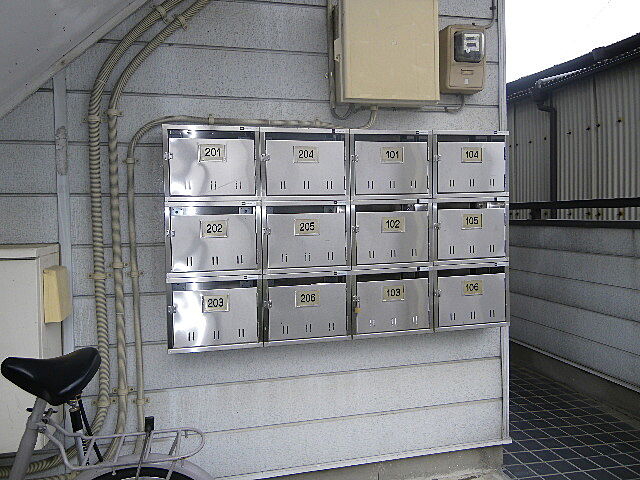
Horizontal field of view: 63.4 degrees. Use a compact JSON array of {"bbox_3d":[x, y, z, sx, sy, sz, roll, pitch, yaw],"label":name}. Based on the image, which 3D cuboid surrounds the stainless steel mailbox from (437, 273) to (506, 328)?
[{"bbox_3d":[0.577,0.226,2.086,0.315,0.241,0.145,-2,3,-13],"label":"stainless steel mailbox"}]

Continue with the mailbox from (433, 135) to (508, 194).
[{"bbox_3d":[0.567,-0.286,2.060,0.310,0.236,0.145,-2,3,-13],"label":"mailbox"}]

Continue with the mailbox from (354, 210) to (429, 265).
[{"bbox_3d":[0.255,-0.020,1.999,0.312,0.234,0.145,-2,3,-13],"label":"mailbox"}]

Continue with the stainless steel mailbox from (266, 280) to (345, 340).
[{"bbox_3d":[-0.057,0.246,1.938,0.316,0.244,0.145,-2,3,-13],"label":"stainless steel mailbox"}]

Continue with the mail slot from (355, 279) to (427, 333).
[{"bbox_3d":[0.258,0.236,2.011,0.313,0.241,0.145,-2,3,-13],"label":"mail slot"}]

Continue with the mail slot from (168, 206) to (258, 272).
[{"bbox_3d":[-0.379,-0.007,1.850,0.319,0.253,0.145,-2,3,-13],"label":"mail slot"}]

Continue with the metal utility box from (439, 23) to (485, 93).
[{"bbox_3d":[0.574,-0.724,2.082,0.168,0.255,0.112,-2,2,-14],"label":"metal utility box"}]

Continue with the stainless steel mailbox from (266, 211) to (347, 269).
[{"bbox_3d":[-0.062,-0.014,1.925,0.315,0.248,0.145,-2,3,-13],"label":"stainless steel mailbox"}]

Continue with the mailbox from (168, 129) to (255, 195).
[{"bbox_3d":[-0.384,-0.264,1.847,0.321,0.252,0.141,-2,2,-14],"label":"mailbox"}]

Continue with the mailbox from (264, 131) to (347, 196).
[{"bbox_3d":[-0.066,-0.274,1.924,0.321,0.252,0.141,-2,2,-14],"label":"mailbox"}]

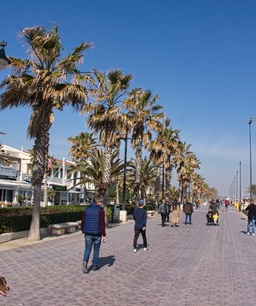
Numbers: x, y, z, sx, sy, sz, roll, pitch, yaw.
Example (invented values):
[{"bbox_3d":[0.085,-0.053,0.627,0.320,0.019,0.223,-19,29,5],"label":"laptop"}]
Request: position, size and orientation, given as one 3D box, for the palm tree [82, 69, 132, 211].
[{"bbox_3d":[-1.306,-0.459,22.008,3.450,10.015,3.450,-1,-8,15],"label":"palm tree"}]

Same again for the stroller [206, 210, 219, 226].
[{"bbox_3d":[5.872,4.516,23.962,0.720,1.000,0.900,0,-8,14],"label":"stroller"}]

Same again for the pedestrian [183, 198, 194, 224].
[{"bbox_3d":[4.251,4.132,24.214,0.640,1.750,0.430,0,-8,14],"label":"pedestrian"}]

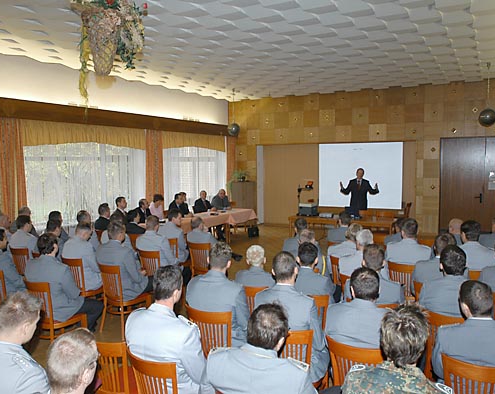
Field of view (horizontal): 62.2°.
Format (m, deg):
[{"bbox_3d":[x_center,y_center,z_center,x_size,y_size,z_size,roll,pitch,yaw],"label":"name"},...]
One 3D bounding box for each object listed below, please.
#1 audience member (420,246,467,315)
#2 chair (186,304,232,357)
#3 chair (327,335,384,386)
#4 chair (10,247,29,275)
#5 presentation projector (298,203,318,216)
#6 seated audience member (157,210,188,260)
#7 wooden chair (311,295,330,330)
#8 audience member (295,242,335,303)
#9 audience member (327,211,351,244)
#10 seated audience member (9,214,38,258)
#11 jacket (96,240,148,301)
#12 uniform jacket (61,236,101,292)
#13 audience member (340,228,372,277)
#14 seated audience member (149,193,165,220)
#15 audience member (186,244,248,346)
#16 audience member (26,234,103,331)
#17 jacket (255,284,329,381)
[{"bbox_3d":[1.743,1.068,3.467,0.530,1.380,0.800,3,6,31],"label":"audience member"},{"bbox_3d":[-0.230,1.309,3.548,0.450,0.870,0.500,2,6,27],"label":"chair"},{"bbox_3d":[0.835,1.373,2.898,0.450,0.900,0.500,3,6,32],"label":"chair"},{"bbox_3d":[-3.098,1.116,5.955,0.450,0.870,0.500,2,6,29],"label":"chair"},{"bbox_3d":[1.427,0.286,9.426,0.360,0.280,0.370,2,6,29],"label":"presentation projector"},{"bbox_3d":[-0.955,0.818,6.461,0.520,1.300,0.820,3,6,41],"label":"seated audience member"},{"bbox_3d":[0.556,1.235,3.812,0.450,0.870,0.500,1,5,14],"label":"wooden chair"},{"bbox_3d":[0.604,1.018,3.762,0.520,1.290,0.820,1,5,22],"label":"audience member"},{"bbox_3d":[1.451,0.836,6.003,0.520,1.300,0.820,1,5,20],"label":"audience member"},{"bbox_3d":[-2.974,0.897,6.008,0.530,1.330,0.800,3,6,31],"label":"seated audience member"},{"bbox_3d":[-1.436,0.841,4.761,0.500,0.710,0.420,3,6,30],"label":"jacket"},{"bbox_3d":[-2.026,0.812,5.069,0.500,0.680,0.420,2,6,29],"label":"uniform jacket"},{"bbox_3d":[1.327,0.993,4.461,0.530,1.350,0.800,3,6,31],"label":"audience member"},{"bbox_3d":[-1.763,0.607,8.988,0.800,1.280,0.540,-1,5,-1],"label":"seated audience member"},{"bbox_3d":[-0.164,1.070,3.642,0.520,1.380,0.800,2,6,28],"label":"audience member"},{"bbox_3d":[-1.830,0.996,4.271,0.520,1.290,0.820,3,6,40],"label":"audience member"},{"bbox_3d":[0.315,0.951,2.994,0.520,0.680,0.400,1,5,12],"label":"jacket"}]

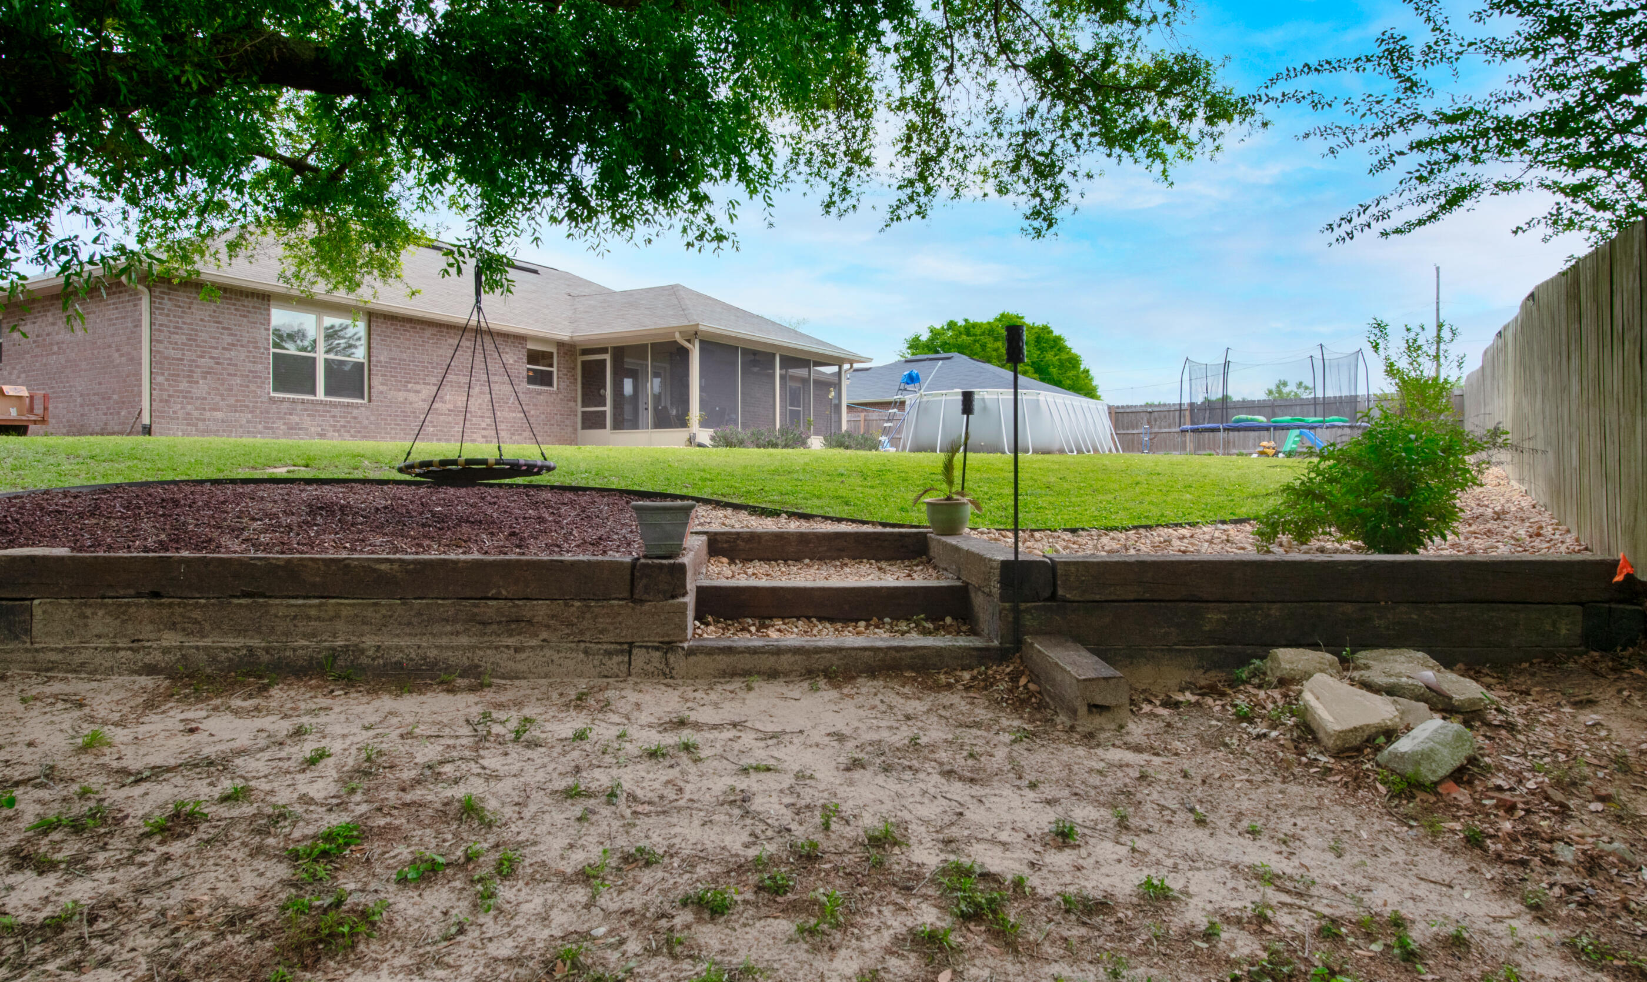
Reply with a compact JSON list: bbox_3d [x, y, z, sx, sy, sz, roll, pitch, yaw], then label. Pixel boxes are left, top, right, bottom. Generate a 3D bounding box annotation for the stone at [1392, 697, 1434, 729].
[{"bbox_3d":[2.006,0.760,3.280,0.180,0.080,0.200,0,1,6],"label":"stone"}]

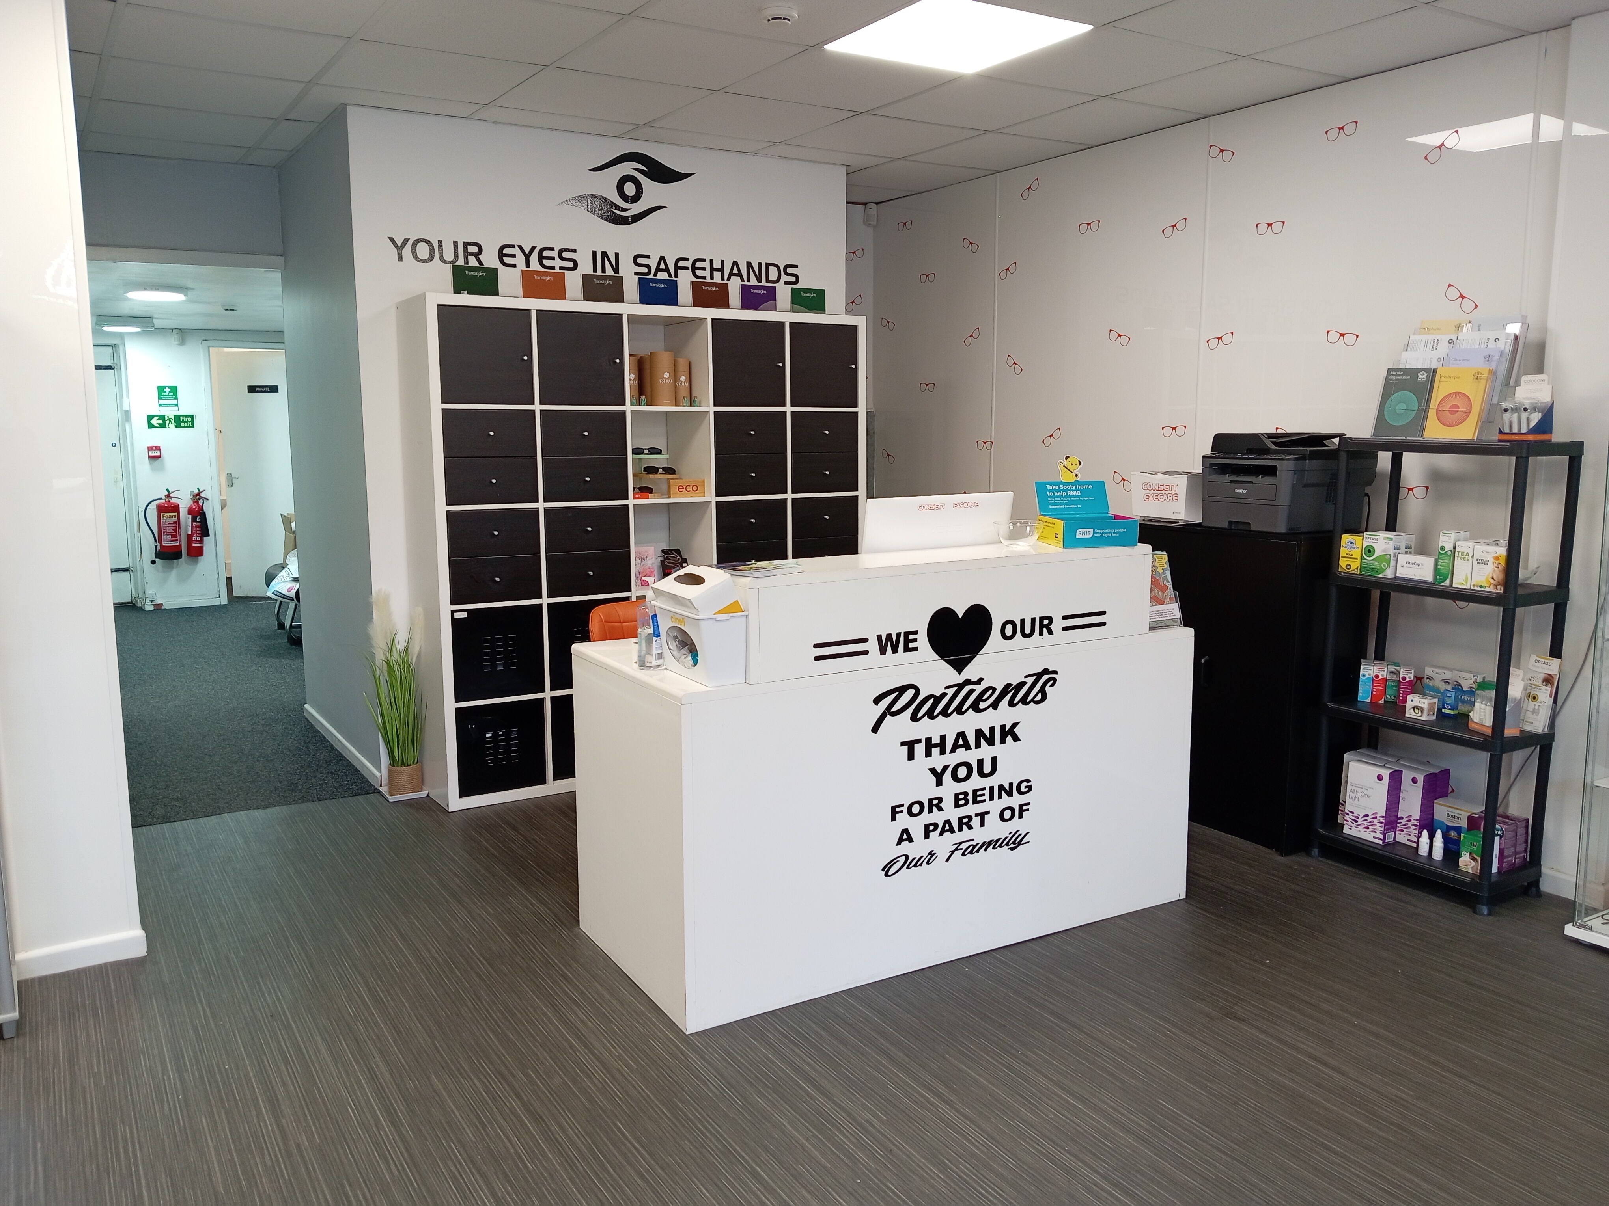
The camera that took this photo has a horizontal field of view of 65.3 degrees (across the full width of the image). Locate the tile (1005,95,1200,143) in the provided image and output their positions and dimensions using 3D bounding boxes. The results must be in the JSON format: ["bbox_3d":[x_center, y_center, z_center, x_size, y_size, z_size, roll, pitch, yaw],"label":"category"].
[{"bbox_3d":[1.109,-1.836,4.787,0.514,0.020,0.592,-5,10,-32],"label":"tile"}]

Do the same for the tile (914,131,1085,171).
[{"bbox_3d":[0.807,-1.911,5.296,0.552,0.018,0.594,-6,10,-31],"label":"tile"}]

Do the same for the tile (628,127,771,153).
[{"bbox_3d":[-0.414,-1.866,5.031,0.592,0.020,0.223,-5,10,-32],"label":"tile"}]

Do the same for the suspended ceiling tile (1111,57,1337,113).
[{"bbox_3d":[1.427,-1.762,4.281,0.523,0.020,0.595,-5,10,-31],"label":"suspended ceiling tile"}]

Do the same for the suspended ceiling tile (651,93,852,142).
[{"bbox_3d":[-0.196,-1.815,4.681,0.595,0.020,0.595,-5,10,-31],"label":"suspended ceiling tile"}]

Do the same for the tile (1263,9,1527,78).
[{"bbox_3d":[1.741,-1.687,3.776,0.517,0.020,0.595,-5,10,-31],"label":"tile"}]

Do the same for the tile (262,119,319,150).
[{"bbox_3d":[-2.041,-1.846,4.942,0.135,0.020,0.592,-5,10,-32],"label":"tile"}]

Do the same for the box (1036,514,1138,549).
[{"bbox_3d":[0.797,-0.204,3.533,0.214,0.073,0.208,-2,9,-8],"label":"box"}]

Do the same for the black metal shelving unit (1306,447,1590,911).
[{"bbox_3d":[1.901,0.184,3.768,0.295,1.330,0.575,-5,10,-31],"label":"black metal shelving unit"}]

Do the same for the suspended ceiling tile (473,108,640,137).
[{"bbox_3d":[-0.922,-1.815,4.716,0.594,0.018,0.225,-6,10,-31],"label":"suspended ceiling tile"}]

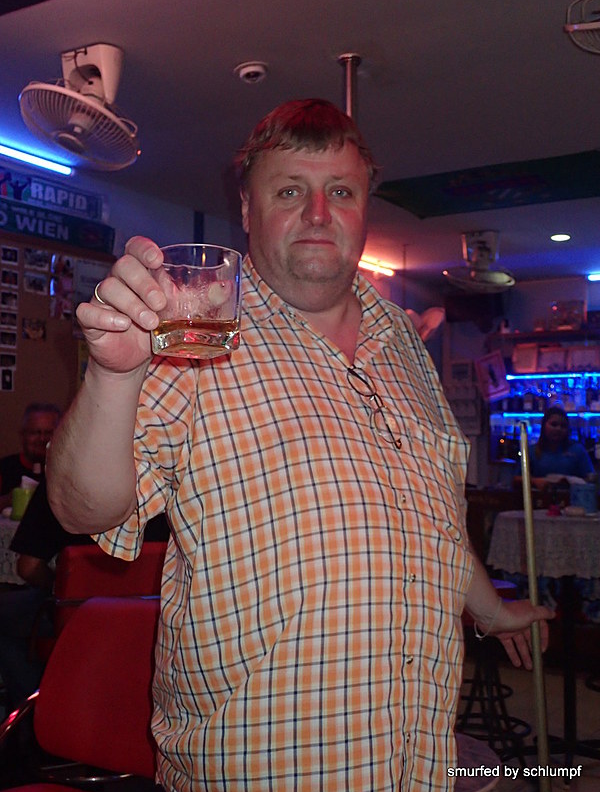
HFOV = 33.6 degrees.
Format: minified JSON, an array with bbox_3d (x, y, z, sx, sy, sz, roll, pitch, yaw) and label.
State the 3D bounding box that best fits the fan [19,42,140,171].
[{"bbox_3d":[-0.761,-0.994,3.434,0.430,0.370,0.430,-2,-4,38],"label":"fan"}]

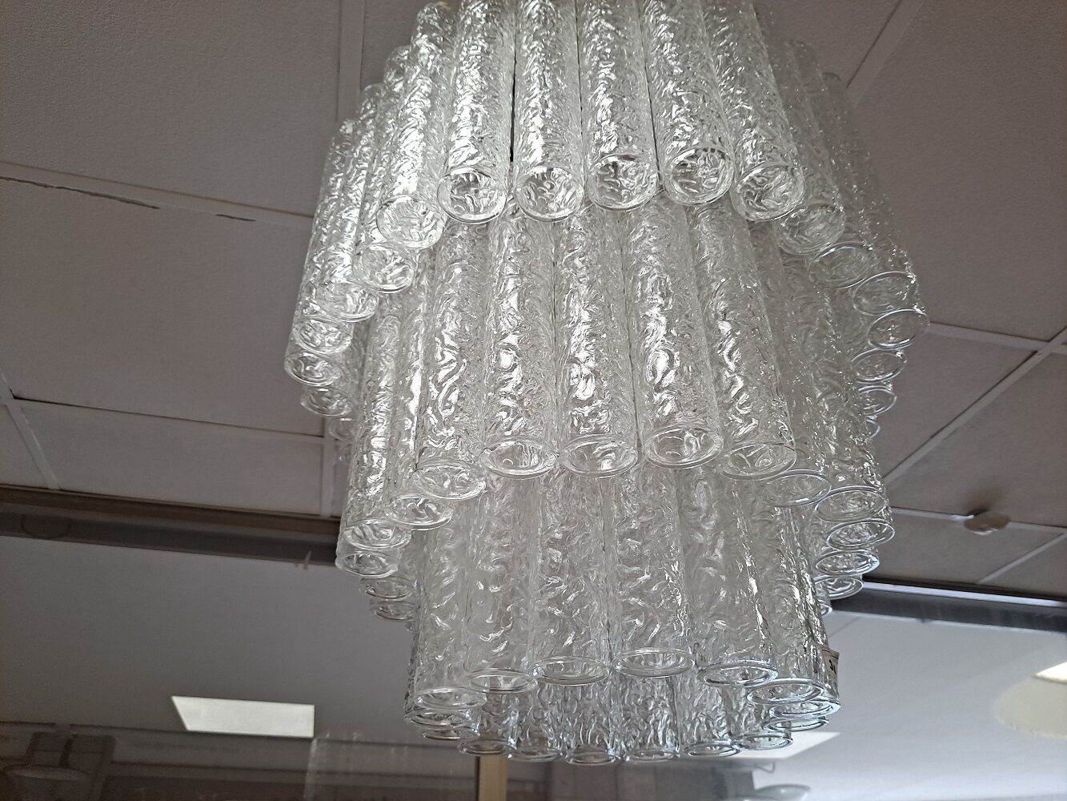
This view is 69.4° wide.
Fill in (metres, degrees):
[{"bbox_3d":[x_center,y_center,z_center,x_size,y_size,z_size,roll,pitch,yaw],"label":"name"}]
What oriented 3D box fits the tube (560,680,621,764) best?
[{"bbox_3d":[0.053,0.210,0.780,0.051,0.281,0.051,0,-35,0],"label":"tube"}]

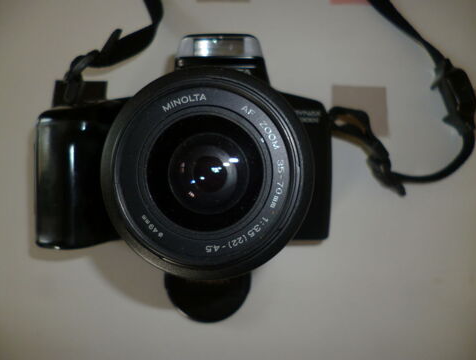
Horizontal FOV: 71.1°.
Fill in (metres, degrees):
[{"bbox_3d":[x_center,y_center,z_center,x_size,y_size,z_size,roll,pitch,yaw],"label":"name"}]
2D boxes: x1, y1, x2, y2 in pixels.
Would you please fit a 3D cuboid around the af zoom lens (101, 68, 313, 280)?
[{"bbox_3d":[-0.009,-0.003,0.117,0.063,0.055,0.063,0,91,0],"label":"af zoom lens"}]

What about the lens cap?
[{"bbox_3d":[-0.018,0.060,0.200,0.052,0.009,0.052,0,89,1],"label":"lens cap"}]

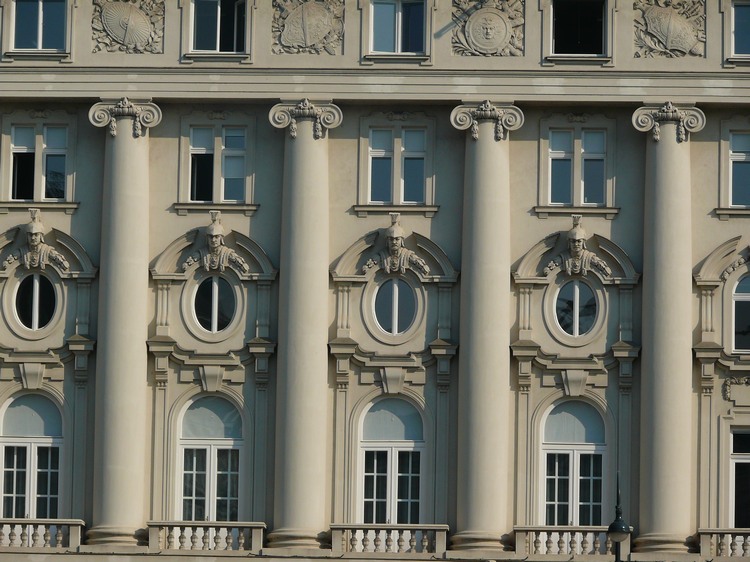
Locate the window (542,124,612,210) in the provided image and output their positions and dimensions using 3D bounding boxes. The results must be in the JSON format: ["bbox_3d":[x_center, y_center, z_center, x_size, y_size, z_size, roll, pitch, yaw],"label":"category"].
[{"bbox_3d":[4.893,-2.744,102.040,1.665,2.081,0.250,1,-6,3],"label":"window"}]

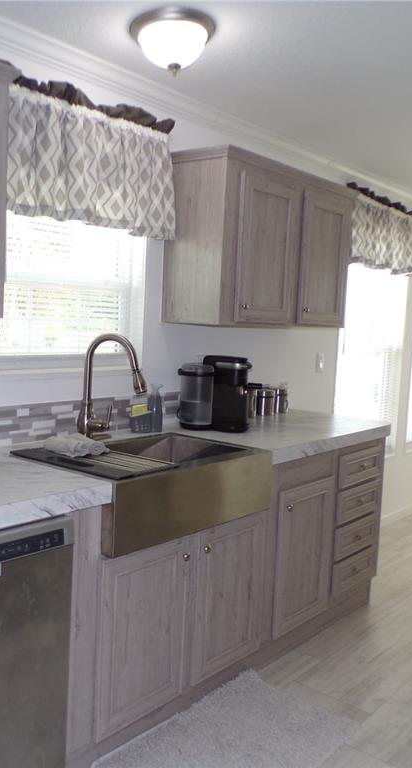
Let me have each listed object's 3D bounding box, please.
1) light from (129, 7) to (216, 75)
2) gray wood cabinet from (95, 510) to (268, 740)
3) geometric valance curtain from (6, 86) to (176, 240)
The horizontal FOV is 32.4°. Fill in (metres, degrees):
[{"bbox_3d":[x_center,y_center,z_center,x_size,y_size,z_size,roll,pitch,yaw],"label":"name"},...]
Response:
[{"bbox_3d":[-0.107,-1.096,2.345,0.290,0.155,0.290,-3,1,0],"label":"light"},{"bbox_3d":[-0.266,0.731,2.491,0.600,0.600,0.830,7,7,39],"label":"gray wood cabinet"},{"bbox_3d":[-0.407,-0.785,2.557,0.085,0.422,0.895,7,7,39],"label":"geometric valance curtain"}]

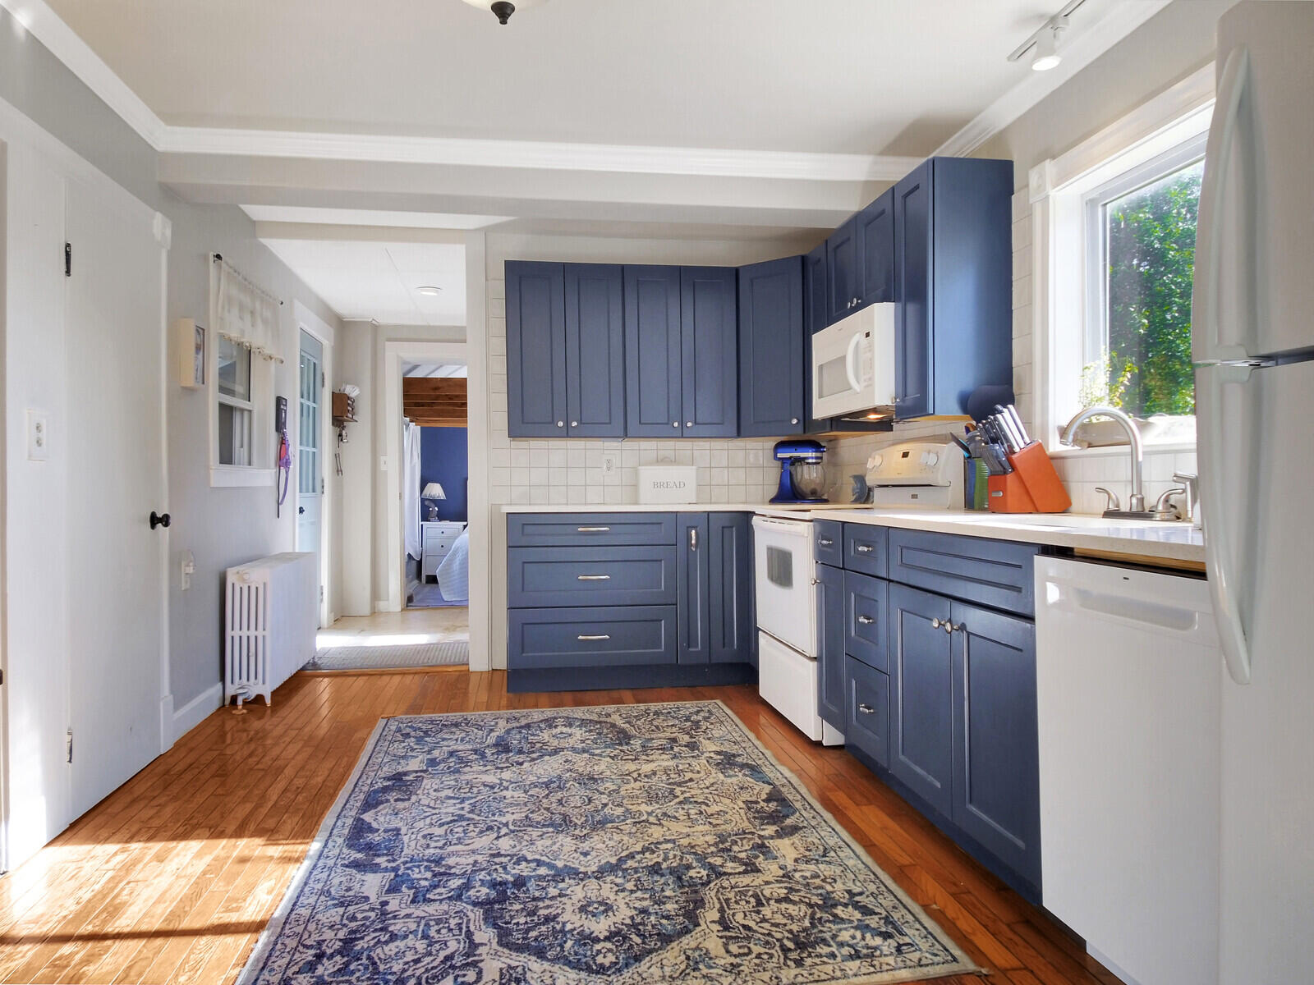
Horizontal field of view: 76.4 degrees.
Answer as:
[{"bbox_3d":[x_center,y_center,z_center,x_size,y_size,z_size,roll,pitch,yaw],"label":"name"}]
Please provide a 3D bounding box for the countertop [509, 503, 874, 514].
[{"bbox_3d":[0.131,0.076,4.475,1.889,0.037,0.826,-1,1,-10],"label":"countertop"}]

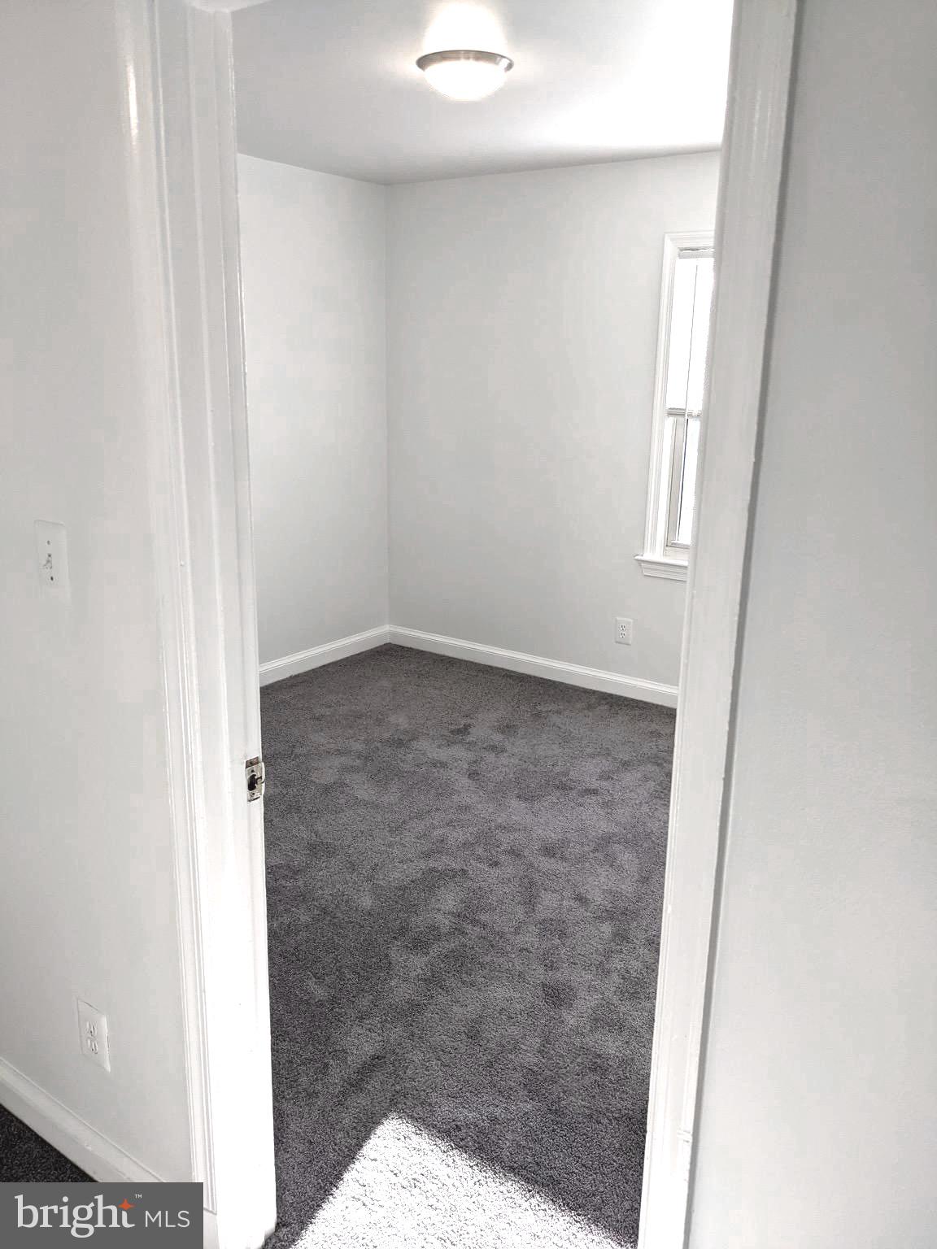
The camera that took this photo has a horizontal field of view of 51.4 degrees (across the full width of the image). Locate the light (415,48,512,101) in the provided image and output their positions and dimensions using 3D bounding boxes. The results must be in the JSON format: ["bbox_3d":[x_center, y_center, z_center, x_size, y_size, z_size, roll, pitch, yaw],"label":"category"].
[{"bbox_3d":[-0.011,-1.636,2.941,0.296,0.096,0.296,1,15,0],"label":"light"}]

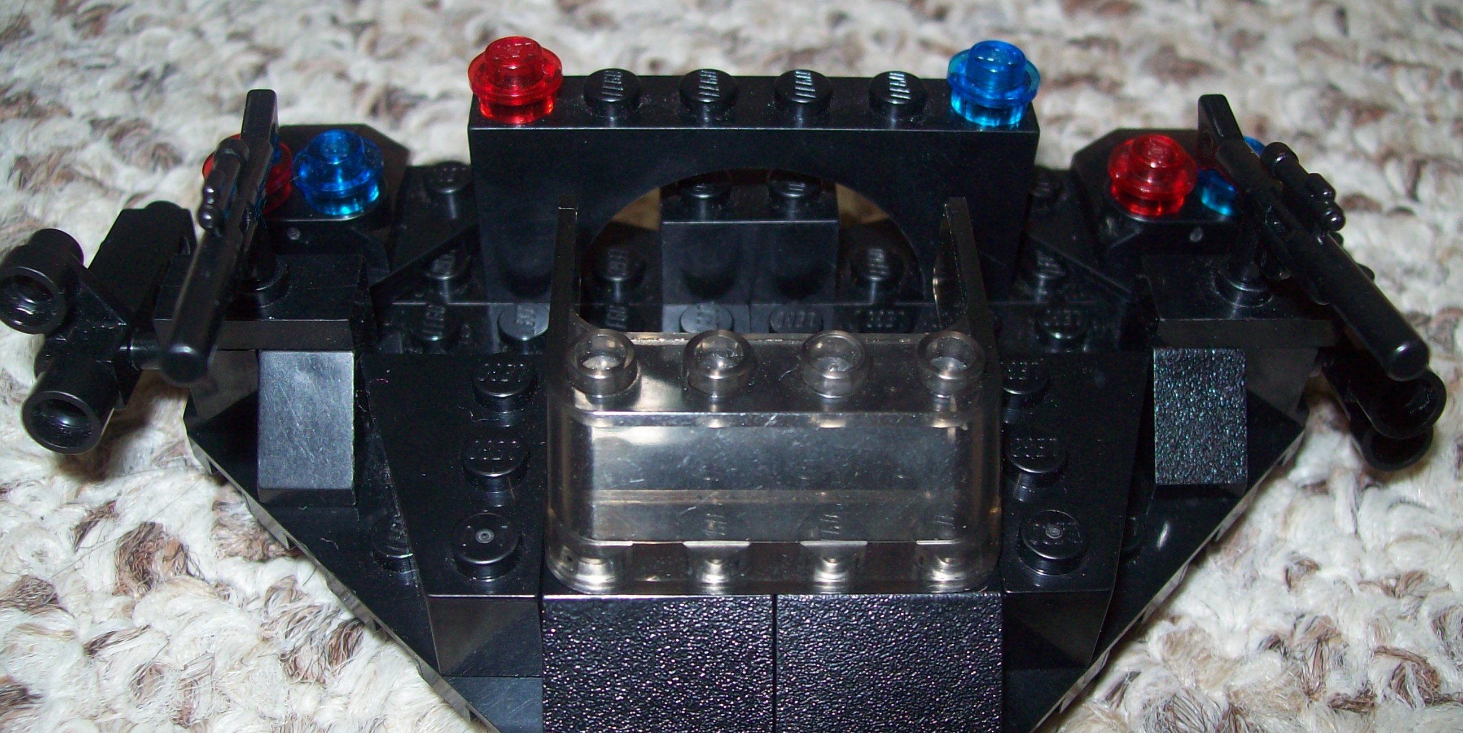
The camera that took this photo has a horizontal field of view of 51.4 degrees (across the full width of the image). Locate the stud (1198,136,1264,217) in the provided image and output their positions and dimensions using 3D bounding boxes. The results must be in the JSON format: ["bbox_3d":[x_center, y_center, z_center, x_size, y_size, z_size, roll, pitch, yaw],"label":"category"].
[{"bbox_3d":[0.046,-0.017,0.138,0.008,0.005,0.008,0,43,-2],"label":"stud"}]

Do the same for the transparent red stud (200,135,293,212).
[{"bbox_3d":[-0.043,-0.017,0.135,0.008,0.005,0.008,0,43,-2],"label":"transparent red stud"}]

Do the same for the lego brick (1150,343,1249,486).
[{"bbox_3d":[0.039,0.002,0.131,0.008,0.010,0.016,0,43,-2],"label":"lego brick"}]

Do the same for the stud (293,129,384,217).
[{"bbox_3d":[-0.035,-0.017,0.135,0.008,0.005,0.008,0,43,-2],"label":"stud"}]

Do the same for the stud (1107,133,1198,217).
[{"bbox_3d":[0.038,-0.017,0.138,0.008,0.005,0.008,0,43,-2],"label":"stud"}]

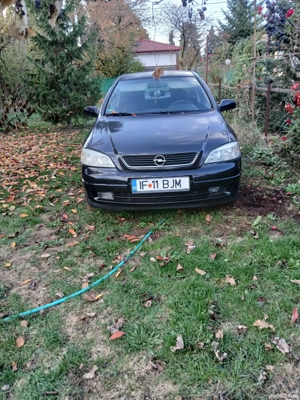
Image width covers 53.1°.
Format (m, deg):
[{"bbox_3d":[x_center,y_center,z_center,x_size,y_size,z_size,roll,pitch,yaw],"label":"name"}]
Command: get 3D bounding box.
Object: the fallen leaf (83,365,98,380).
[{"bbox_3d":[-0.284,0.823,1.434,0.077,0.030,0.055,-22,28,-40],"label":"fallen leaf"}]

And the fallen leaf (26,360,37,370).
[{"bbox_3d":[-0.597,0.833,1.509,0.041,0.020,0.040,-3,22,-1],"label":"fallen leaf"}]

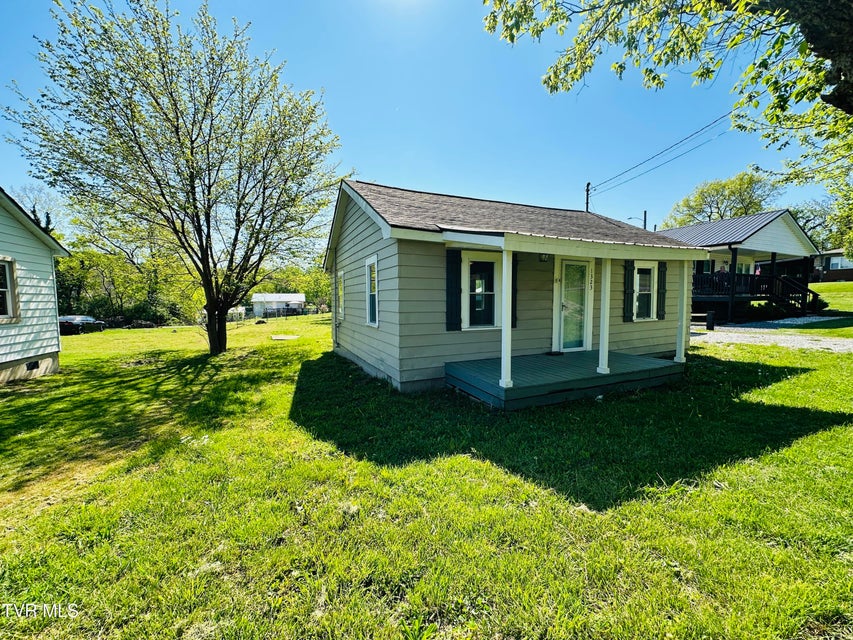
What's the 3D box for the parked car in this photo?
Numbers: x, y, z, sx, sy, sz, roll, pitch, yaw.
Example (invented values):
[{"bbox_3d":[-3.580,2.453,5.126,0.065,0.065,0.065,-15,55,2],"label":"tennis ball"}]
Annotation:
[{"bbox_3d":[-26.941,0.332,26.656,1.840,1.460,4.750,-2,4,-20],"label":"parked car"}]

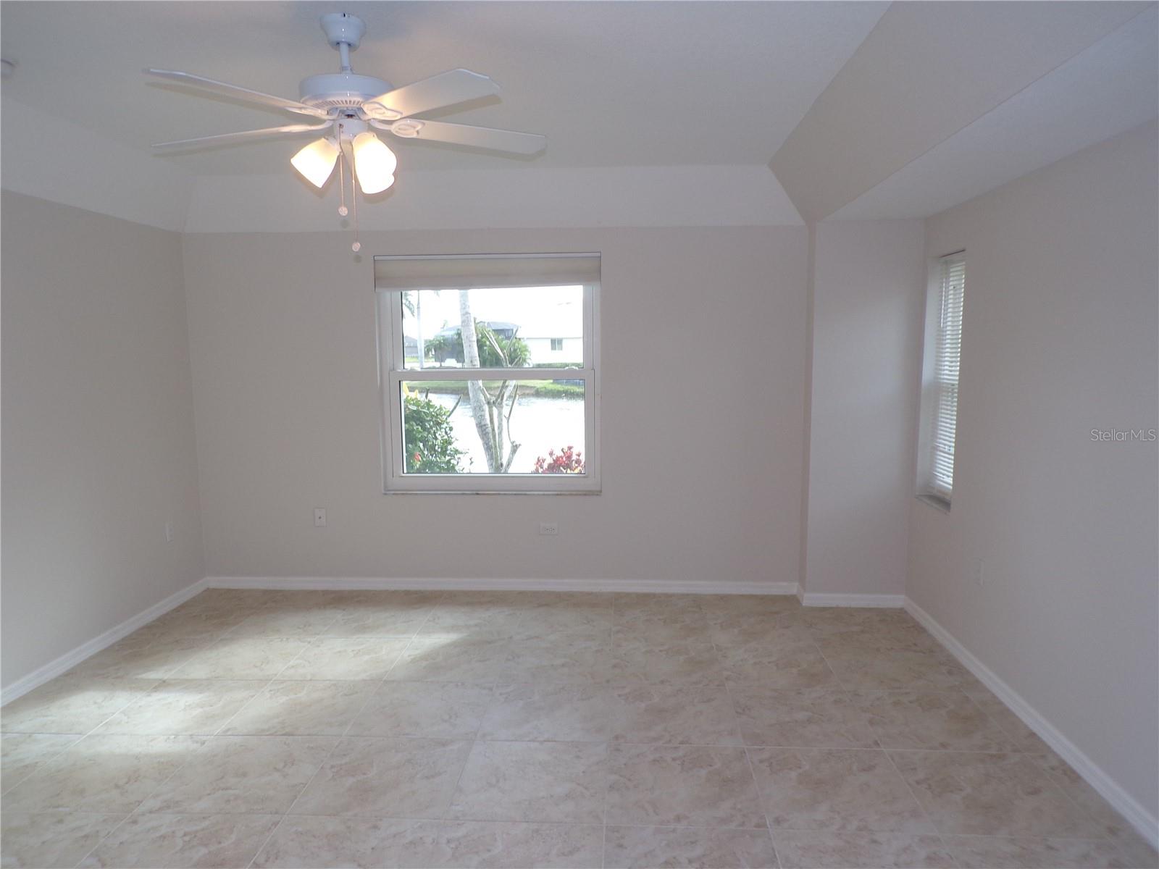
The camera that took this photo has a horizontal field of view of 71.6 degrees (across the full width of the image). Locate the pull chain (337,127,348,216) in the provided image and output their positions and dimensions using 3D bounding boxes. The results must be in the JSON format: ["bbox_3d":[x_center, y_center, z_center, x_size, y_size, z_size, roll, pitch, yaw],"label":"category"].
[{"bbox_3d":[-0.709,-0.786,2.401,0.027,0.266,0.026,0,7,3],"label":"pull chain"}]

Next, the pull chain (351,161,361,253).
[{"bbox_3d":[-0.679,-0.689,2.426,0.027,0.272,0.026,0,7,3],"label":"pull chain"}]

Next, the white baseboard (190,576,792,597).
[{"bbox_3d":[-0.524,0.946,5.049,3.724,0.074,0.016,0,7,3],"label":"white baseboard"}]

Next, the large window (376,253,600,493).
[{"bbox_3d":[-0.550,-0.361,4.946,1.363,1.455,0.120,0,7,3],"label":"large window"}]

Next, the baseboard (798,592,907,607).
[{"bbox_3d":[1.604,0.970,4.697,0.581,0.072,0.016,0,7,3],"label":"baseboard"}]

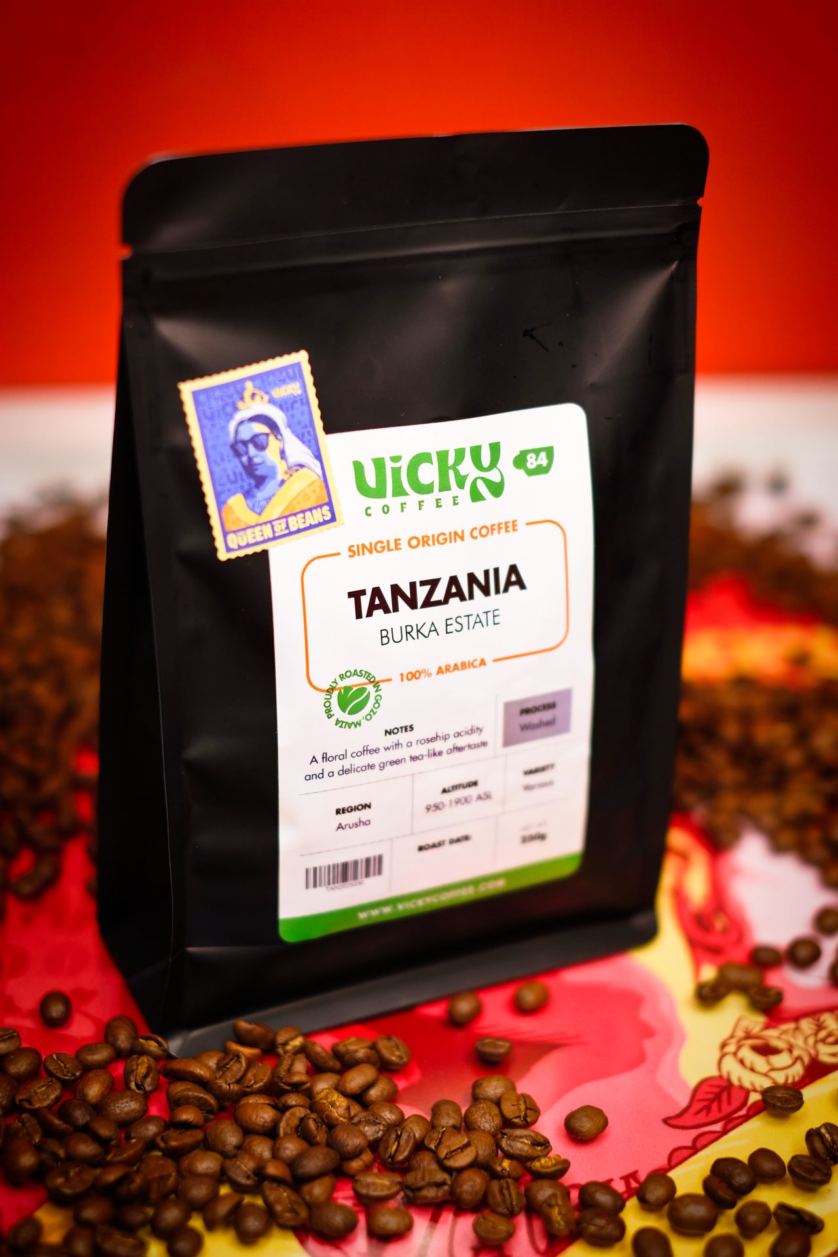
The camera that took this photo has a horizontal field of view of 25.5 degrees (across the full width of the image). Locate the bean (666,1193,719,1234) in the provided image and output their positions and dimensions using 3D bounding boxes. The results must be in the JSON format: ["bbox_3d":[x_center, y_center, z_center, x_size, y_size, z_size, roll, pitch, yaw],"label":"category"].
[{"bbox_3d":[0.060,0.128,0.403,0.011,0.006,0.010,1,27,0],"label":"bean"}]

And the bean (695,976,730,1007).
[{"bbox_3d":[0.075,0.093,0.473,0.010,0.006,0.008,-21,34,-37],"label":"bean"}]

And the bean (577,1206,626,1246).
[{"bbox_3d":[0.041,0.134,0.414,0.011,0.006,0.008,8,26,13],"label":"bean"}]

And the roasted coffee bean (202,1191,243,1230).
[{"bbox_3d":[-0.041,0.123,0.389,0.008,0.006,0.011,-25,6,29],"label":"roasted coffee bean"}]

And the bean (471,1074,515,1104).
[{"bbox_3d":[0.017,0.107,0.430,0.010,0.006,0.008,0,24,-2],"label":"bean"}]

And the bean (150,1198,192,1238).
[{"bbox_3d":[-0.054,0.127,0.400,0.008,0.006,0.010,17,31,28],"label":"bean"}]

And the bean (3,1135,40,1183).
[{"bbox_3d":[-0.088,0.118,0.412,0.008,0.006,0.010,-9,61,1],"label":"bean"}]

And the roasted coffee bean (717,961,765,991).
[{"bbox_3d":[0.083,0.089,0.476,0.011,0.006,0.008,7,28,12],"label":"roasted coffee bean"}]

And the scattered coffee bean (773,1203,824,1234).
[{"bbox_3d":[0.086,0.133,0.417,0.011,0.005,0.008,14,28,24],"label":"scattered coffee bean"}]

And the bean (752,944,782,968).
[{"bbox_3d":[0.092,0.086,0.487,0.008,0.005,0.007,8,28,12],"label":"bean"}]

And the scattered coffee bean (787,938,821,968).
[{"bbox_3d":[0.102,0.086,0.489,0.008,0.006,0.010,11,28,18],"label":"scattered coffee bean"}]

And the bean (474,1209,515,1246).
[{"bbox_3d":[0.017,0.134,0.413,0.010,0.006,0.008,11,27,17],"label":"bean"}]

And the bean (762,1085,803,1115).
[{"bbox_3d":[0.085,0.111,0.433,0.010,0.006,0.008,0,22,3],"label":"bean"}]

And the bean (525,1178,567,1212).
[{"bbox_3d":[0.028,0.122,0.397,0.008,0.006,0.010,-22,20,-37],"label":"bean"}]

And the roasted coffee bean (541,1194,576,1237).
[{"bbox_3d":[0.029,0.123,0.389,0.007,0.006,0.011,26,27,-13],"label":"roasted coffee bean"}]

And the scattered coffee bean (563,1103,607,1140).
[{"bbox_3d":[0.038,0.112,0.419,0.011,0.006,0.008,-17,32,-34],"label":"scattered coffee bean"}]

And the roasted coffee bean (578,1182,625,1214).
[{"bbox_3d":[0.042,0.130,0.422,0.010,0.006,0.008,18,30,30],"label":"roasted coffee bean"}]

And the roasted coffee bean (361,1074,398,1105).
[{"bbox_3d":[-0.009,0.106,0.425,0.008,0.006,0.011,1,21,28],"label":"roasted coffee bean"}]

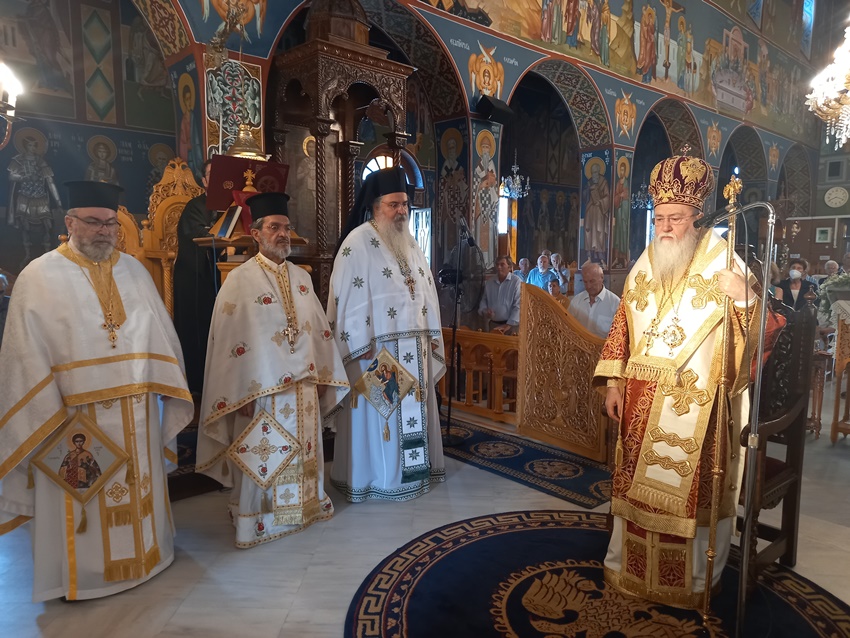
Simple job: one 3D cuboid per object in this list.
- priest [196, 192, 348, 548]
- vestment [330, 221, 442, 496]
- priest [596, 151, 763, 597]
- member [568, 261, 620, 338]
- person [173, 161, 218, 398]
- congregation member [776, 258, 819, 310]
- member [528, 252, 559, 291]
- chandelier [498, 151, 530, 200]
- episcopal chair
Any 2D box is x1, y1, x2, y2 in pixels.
[{"bbox_3d":[-0.766,0.243,3.147,0.770,1.755,0.520,-5,8,-41],"label":"priest"},{"bbox_3d":[-0.221,0.241,3.743,0.710,1.641,0.490,-4,8,-36],"label":"vestment"},{"bbox_3d":[1.087,0.245,2.655,0.710,1.886,0.520,6,8,44],"label":"priest"},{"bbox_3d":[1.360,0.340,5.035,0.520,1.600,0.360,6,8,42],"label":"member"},{"bbox_3d":[-1.495,-0.269,4.391,0.420,1.720,0.520,5,8,38],"label":"person"},{"bbox_3d":[3.897,0.175,6.486,0.320,1.620,0.460,-5,8,-43],"label":"congregation member"},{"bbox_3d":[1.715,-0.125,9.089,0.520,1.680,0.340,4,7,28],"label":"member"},{"bbox_3d":[1.583,-2.541,10.800,0.540,0.840,0.540,0,6,0],"label":"chandelier"},{"bbox_3d":[1.330,0.403,2.910,0.580,1.520,0.680,-5,8,-40],"label":"episcopal chair"}]

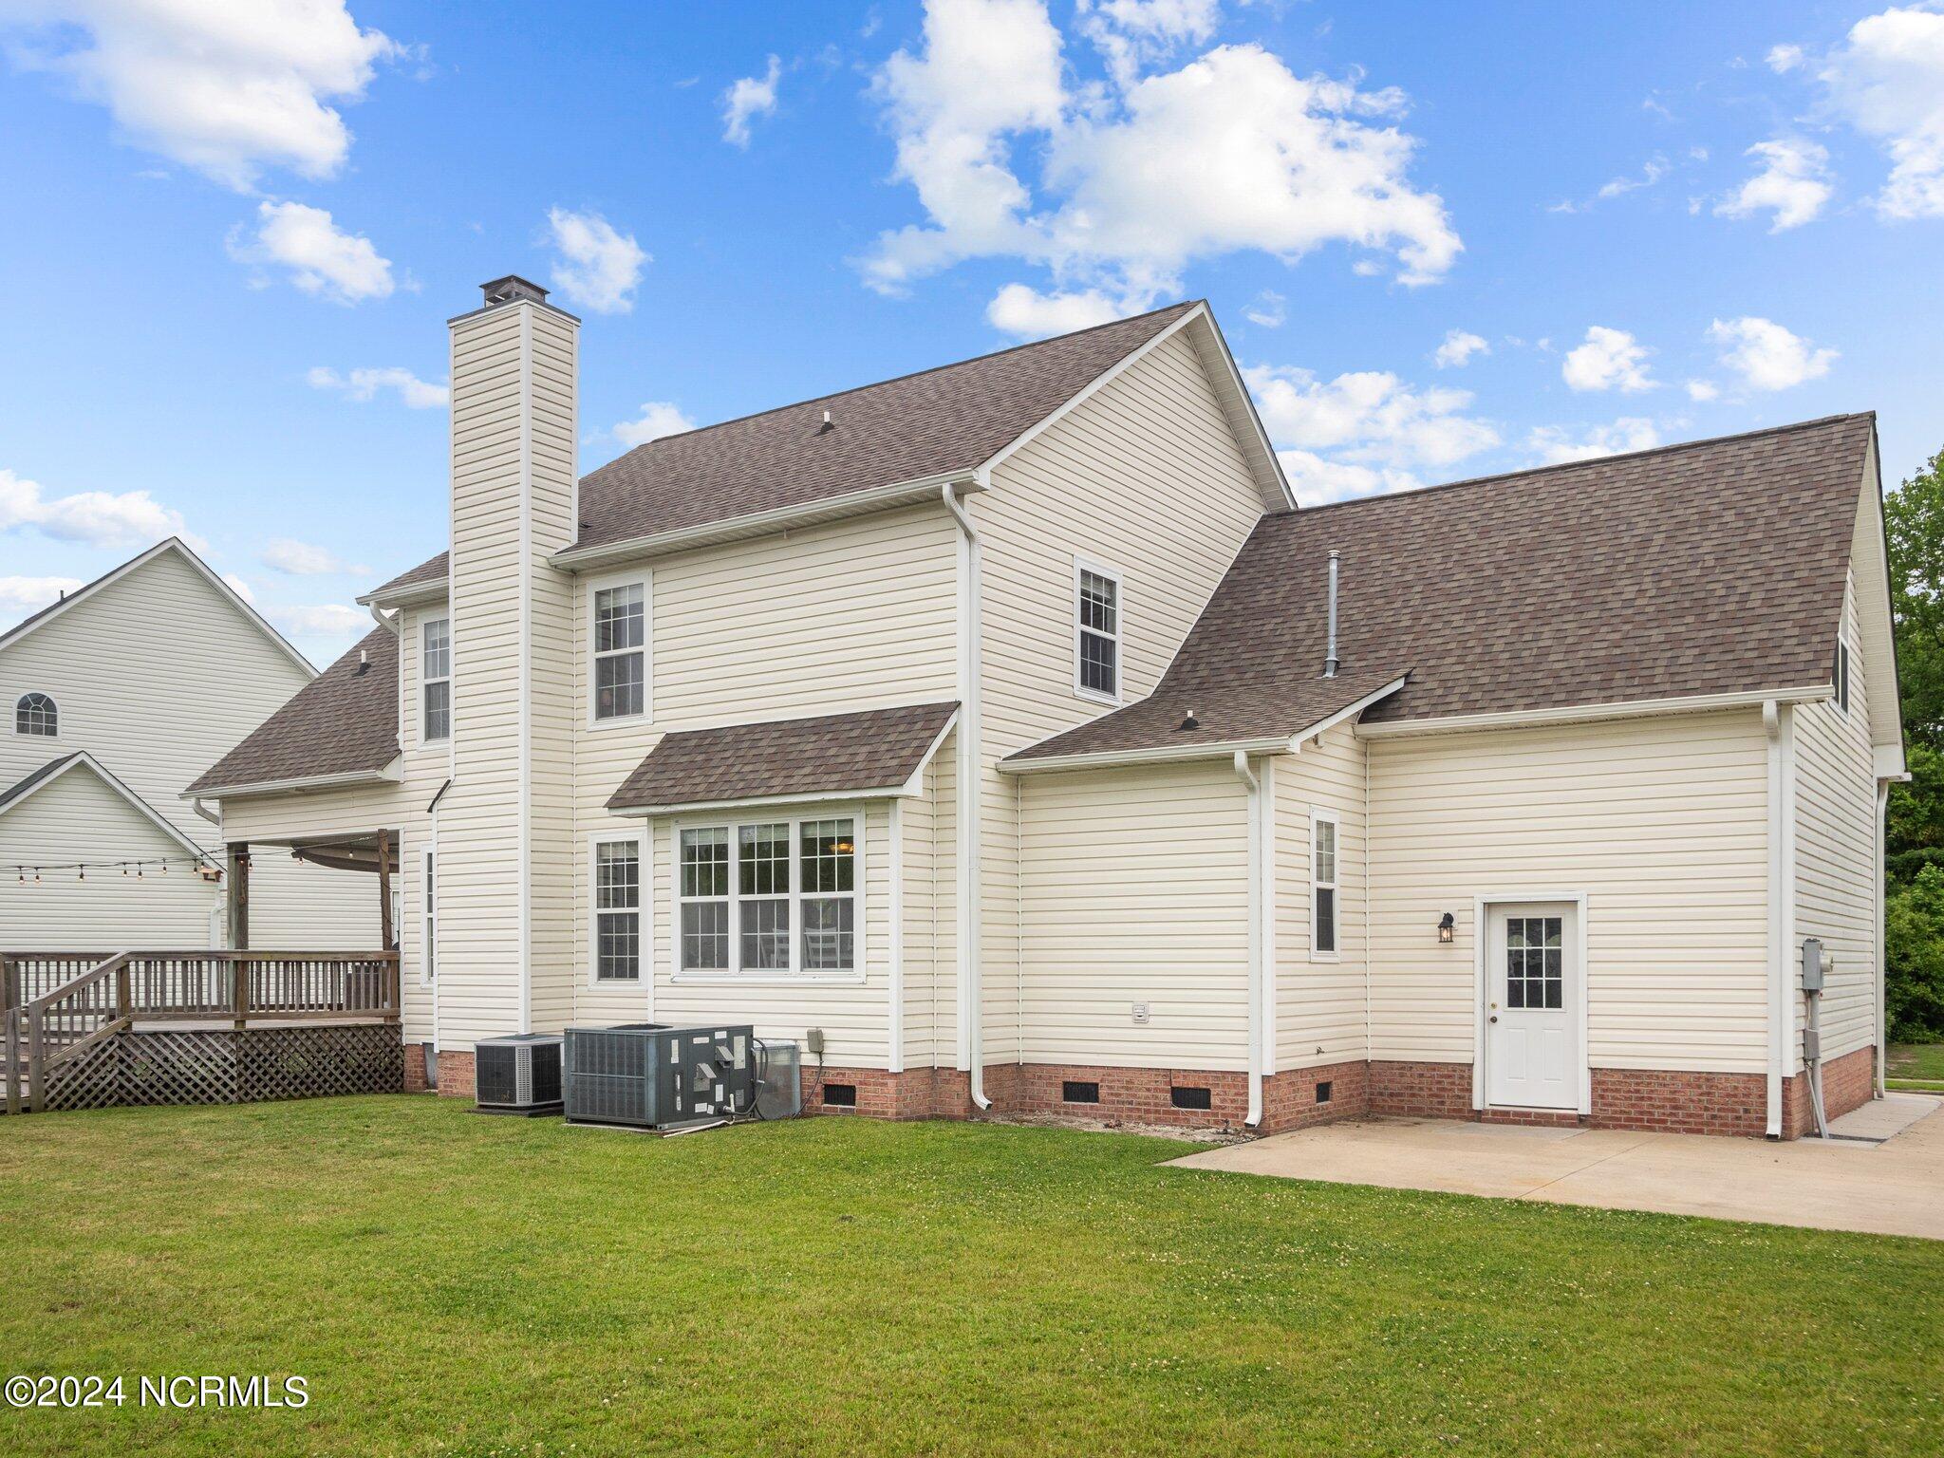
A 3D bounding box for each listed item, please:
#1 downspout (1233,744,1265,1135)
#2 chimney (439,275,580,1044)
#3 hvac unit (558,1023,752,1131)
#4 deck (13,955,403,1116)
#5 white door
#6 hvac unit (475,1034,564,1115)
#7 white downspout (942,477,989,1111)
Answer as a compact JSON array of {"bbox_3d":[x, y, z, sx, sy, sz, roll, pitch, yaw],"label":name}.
[{"bbox_3d":[2.502,1.923,14.268,0.120,3.420,0.360,-3,-6,34],"label":"downspout"},{"bbox_3d":[-5.372,-0.771,18.281,1.552,8.989,0.808,-3,-6,34],"label":"chimney"},{"bbox_3d":[-2.943,3.252,14.863,1.200,0.882,1.270,-3,-6,34],"label":"hvac unit"},{"bbox_3d":[-9.455,3.567,19.031,3.227,1.710,4.866,-3,-6,34],"label":"deck"},{"bbox_3d":[5.522,2.719,15.469,0.887,2.031,0.090,-3,-6,34],"label":"white door"},{"bbox_3d":[-4.667,3.540,16.288,0.630,0.675,0.630,-3,-6,34],"label":"hvac unit"},{"bbox_3d":[-0.007,0.663,14.973,0.220,5.990,0.540,-3,-6,34],"label":"white downspout"}]

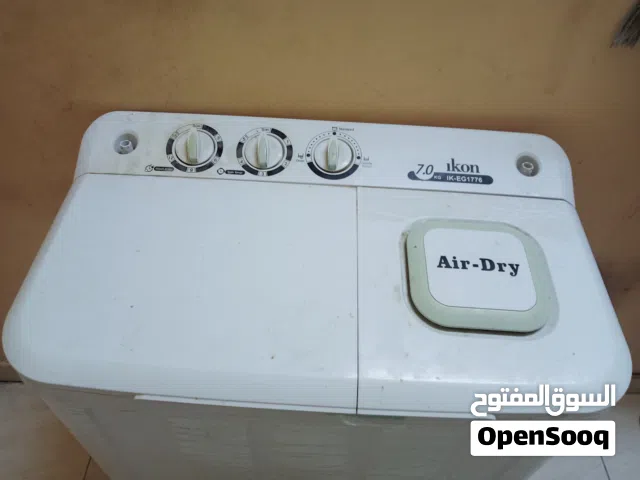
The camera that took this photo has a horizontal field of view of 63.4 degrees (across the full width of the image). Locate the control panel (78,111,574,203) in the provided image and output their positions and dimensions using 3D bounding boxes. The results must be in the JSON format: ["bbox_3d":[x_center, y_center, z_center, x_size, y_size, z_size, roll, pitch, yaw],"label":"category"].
[{"bbox_3d":[0.008,-0.123,0.770,0.715,0.045,0.113,3,69,0],"label":"control panel"}]

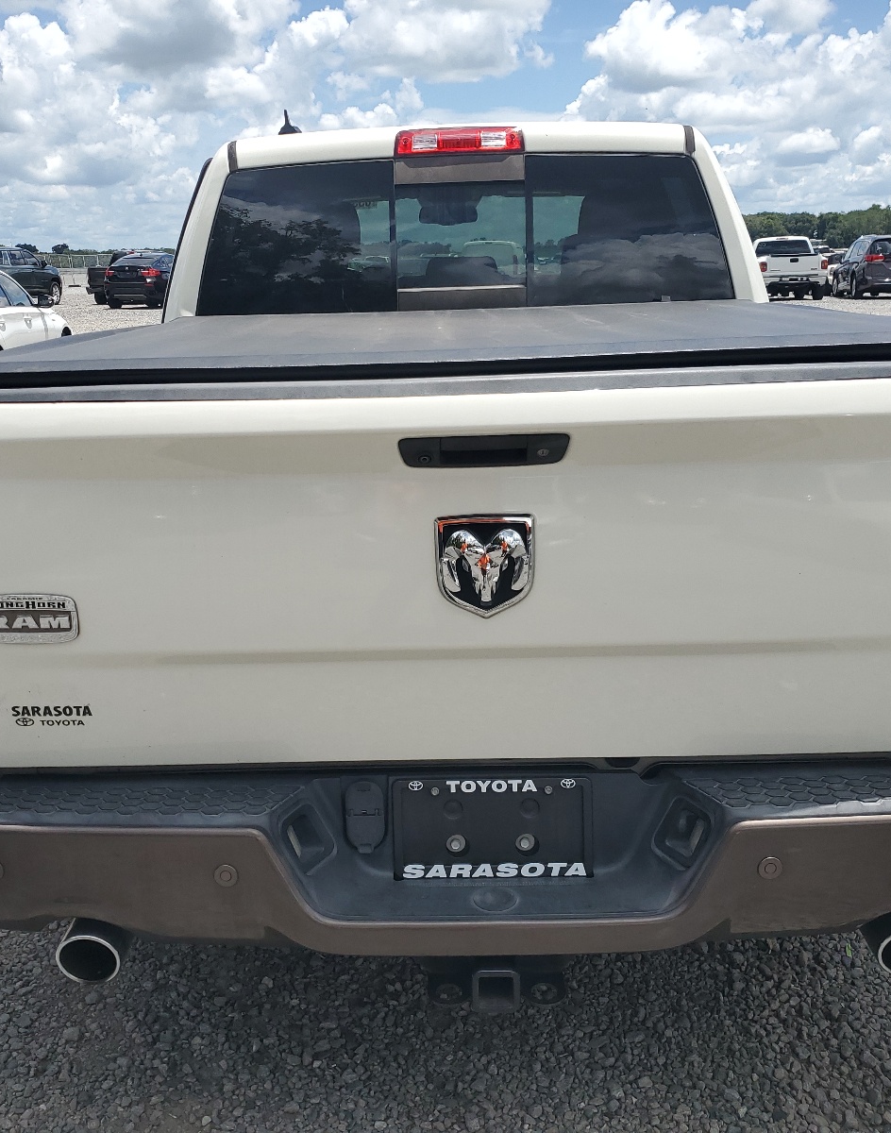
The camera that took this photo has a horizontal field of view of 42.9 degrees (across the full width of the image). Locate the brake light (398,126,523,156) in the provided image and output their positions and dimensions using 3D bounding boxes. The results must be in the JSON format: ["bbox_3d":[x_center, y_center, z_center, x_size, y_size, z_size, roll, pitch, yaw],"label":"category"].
[{"bbox_3d":[0.045,-1.261,3.369,0.385,0.085,0.070,-1,16,1],"label":"brake light"}]

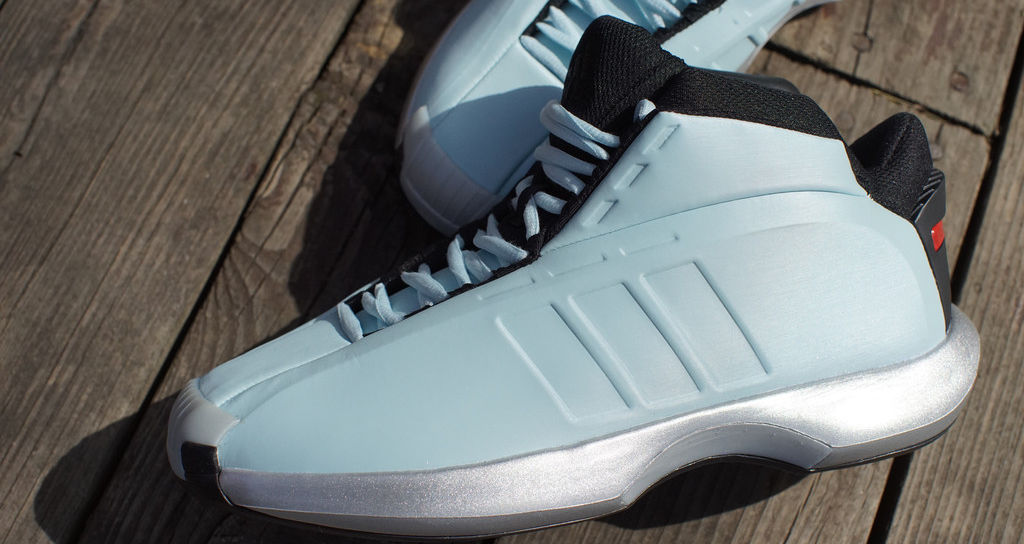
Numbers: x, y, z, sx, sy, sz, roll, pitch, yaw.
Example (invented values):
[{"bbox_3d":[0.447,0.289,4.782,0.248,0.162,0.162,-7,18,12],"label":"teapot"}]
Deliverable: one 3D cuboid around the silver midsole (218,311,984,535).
[{"bbox_3d":[0.033,0.050,0.522,0.287,0.108,0.045,-9,100,-8],"label":"silver midsole"}]

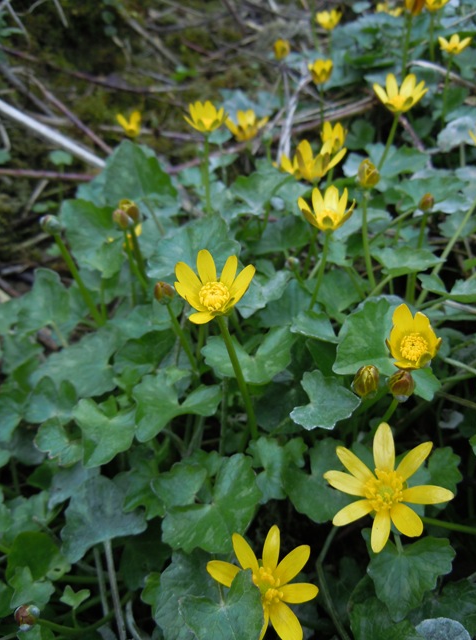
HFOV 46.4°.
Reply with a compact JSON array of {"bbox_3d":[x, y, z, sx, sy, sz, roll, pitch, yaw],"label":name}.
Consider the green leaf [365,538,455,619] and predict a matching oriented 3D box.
[{"bbox_3d":[0.059,0.088,0.190,0.029,0.009,0.027,7,58,17],"label":"green leaf"}]

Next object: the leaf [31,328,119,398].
[{"bbox_3d":[-0.074,0.020,0.250,0.040,0.010,0.035,-33,72,-24],"label":"leaf"}]

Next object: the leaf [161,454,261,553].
[{"bbox_3d":[-0.009,0.063,0.190,0.027,0.011,0.039,35,63,19],"label":"leaf"}]

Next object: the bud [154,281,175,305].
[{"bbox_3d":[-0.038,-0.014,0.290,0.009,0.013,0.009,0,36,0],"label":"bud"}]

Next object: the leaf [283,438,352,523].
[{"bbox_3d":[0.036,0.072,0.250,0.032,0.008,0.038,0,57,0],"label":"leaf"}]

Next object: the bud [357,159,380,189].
[{"bbox_3d":[0.066,-0.074,0.280,0.011,0.015,0.011,0,39,0],"label":"bud"}]

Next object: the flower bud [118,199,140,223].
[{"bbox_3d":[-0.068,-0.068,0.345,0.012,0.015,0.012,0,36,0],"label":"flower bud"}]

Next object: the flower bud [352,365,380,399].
[{"bbox_3d":[0.049,0.024,0.212,0.010,0.013,0.010,0,26,0],"label":"flower bud"}]

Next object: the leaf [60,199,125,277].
[{"bbox_3d":[-0.100,-0.058,0.383,0.042,0.011,0.063,0,60,0],"label":"leaf"}]

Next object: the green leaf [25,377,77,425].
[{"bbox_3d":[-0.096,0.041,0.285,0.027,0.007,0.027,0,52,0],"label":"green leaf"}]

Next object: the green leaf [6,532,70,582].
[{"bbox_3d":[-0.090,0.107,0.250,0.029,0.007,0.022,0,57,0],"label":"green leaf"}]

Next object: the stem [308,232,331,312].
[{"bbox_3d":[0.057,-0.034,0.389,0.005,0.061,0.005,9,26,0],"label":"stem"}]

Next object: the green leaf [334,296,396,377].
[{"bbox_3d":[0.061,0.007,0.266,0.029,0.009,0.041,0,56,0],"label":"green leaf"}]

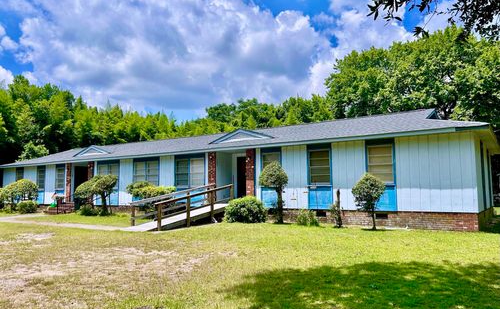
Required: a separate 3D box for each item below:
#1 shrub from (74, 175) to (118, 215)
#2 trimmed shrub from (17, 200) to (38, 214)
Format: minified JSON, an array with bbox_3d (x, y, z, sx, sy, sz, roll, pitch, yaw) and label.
[{"bbox_3d":[-8.024,2.143,19.628,2.000,2.000,1.450,-4,-6,32],"label":"shrub"},{"bbox_3d":[-13.509,3.157,22.799,1.300,0.800,1.250,-4,-6,32],"label":"trimmed shrub"}]

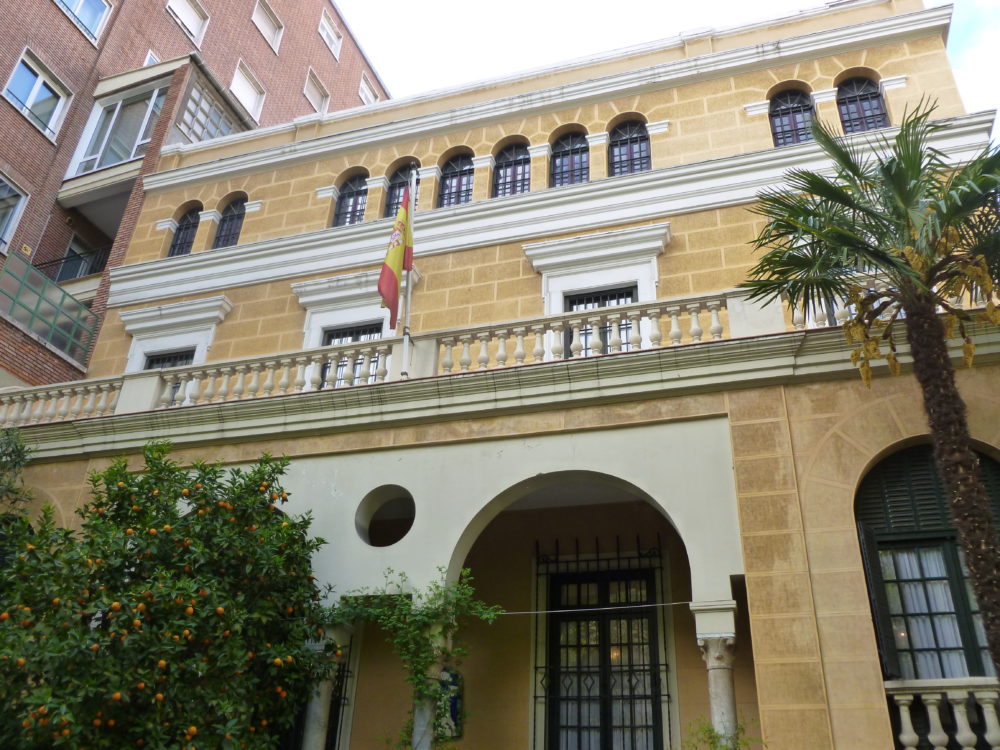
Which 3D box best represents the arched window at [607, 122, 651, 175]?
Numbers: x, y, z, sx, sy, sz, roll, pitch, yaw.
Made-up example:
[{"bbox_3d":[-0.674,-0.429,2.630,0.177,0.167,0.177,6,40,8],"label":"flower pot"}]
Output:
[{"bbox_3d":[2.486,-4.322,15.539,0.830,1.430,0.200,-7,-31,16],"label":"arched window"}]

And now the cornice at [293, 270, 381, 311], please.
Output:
[{"bbox_3d":[-2.644,-1.526,14.540,2.447,0.438,0.318,-7,-31,16],"label":"cornice"}]

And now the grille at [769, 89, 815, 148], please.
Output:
[{"bbox_3d":[5.014,-4.330,13.854,0.768,1.611,0.120,-7,-31,16],"label":"grille"}]

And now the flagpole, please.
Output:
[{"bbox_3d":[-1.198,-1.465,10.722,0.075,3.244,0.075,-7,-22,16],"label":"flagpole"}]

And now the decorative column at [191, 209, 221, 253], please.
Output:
[{"bbox_3d":[-6.153,-2.866,16.879,0.422,1.187,0.250,-7,-31,16],"label":"decorative column"}]

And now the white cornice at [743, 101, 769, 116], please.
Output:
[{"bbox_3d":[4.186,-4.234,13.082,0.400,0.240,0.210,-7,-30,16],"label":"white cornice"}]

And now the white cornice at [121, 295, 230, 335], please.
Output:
[{"bbox_3d":[-5.888,-1.035,14.576,2.250,0.400,0.263,-7,-30,16],"label":"white cornice"}]

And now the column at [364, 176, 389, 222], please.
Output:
[{"bbox_3d":[-2.559,-3.543,16.657,0.430,1.170,0.310,-7,-31,16],"label":"column"}]

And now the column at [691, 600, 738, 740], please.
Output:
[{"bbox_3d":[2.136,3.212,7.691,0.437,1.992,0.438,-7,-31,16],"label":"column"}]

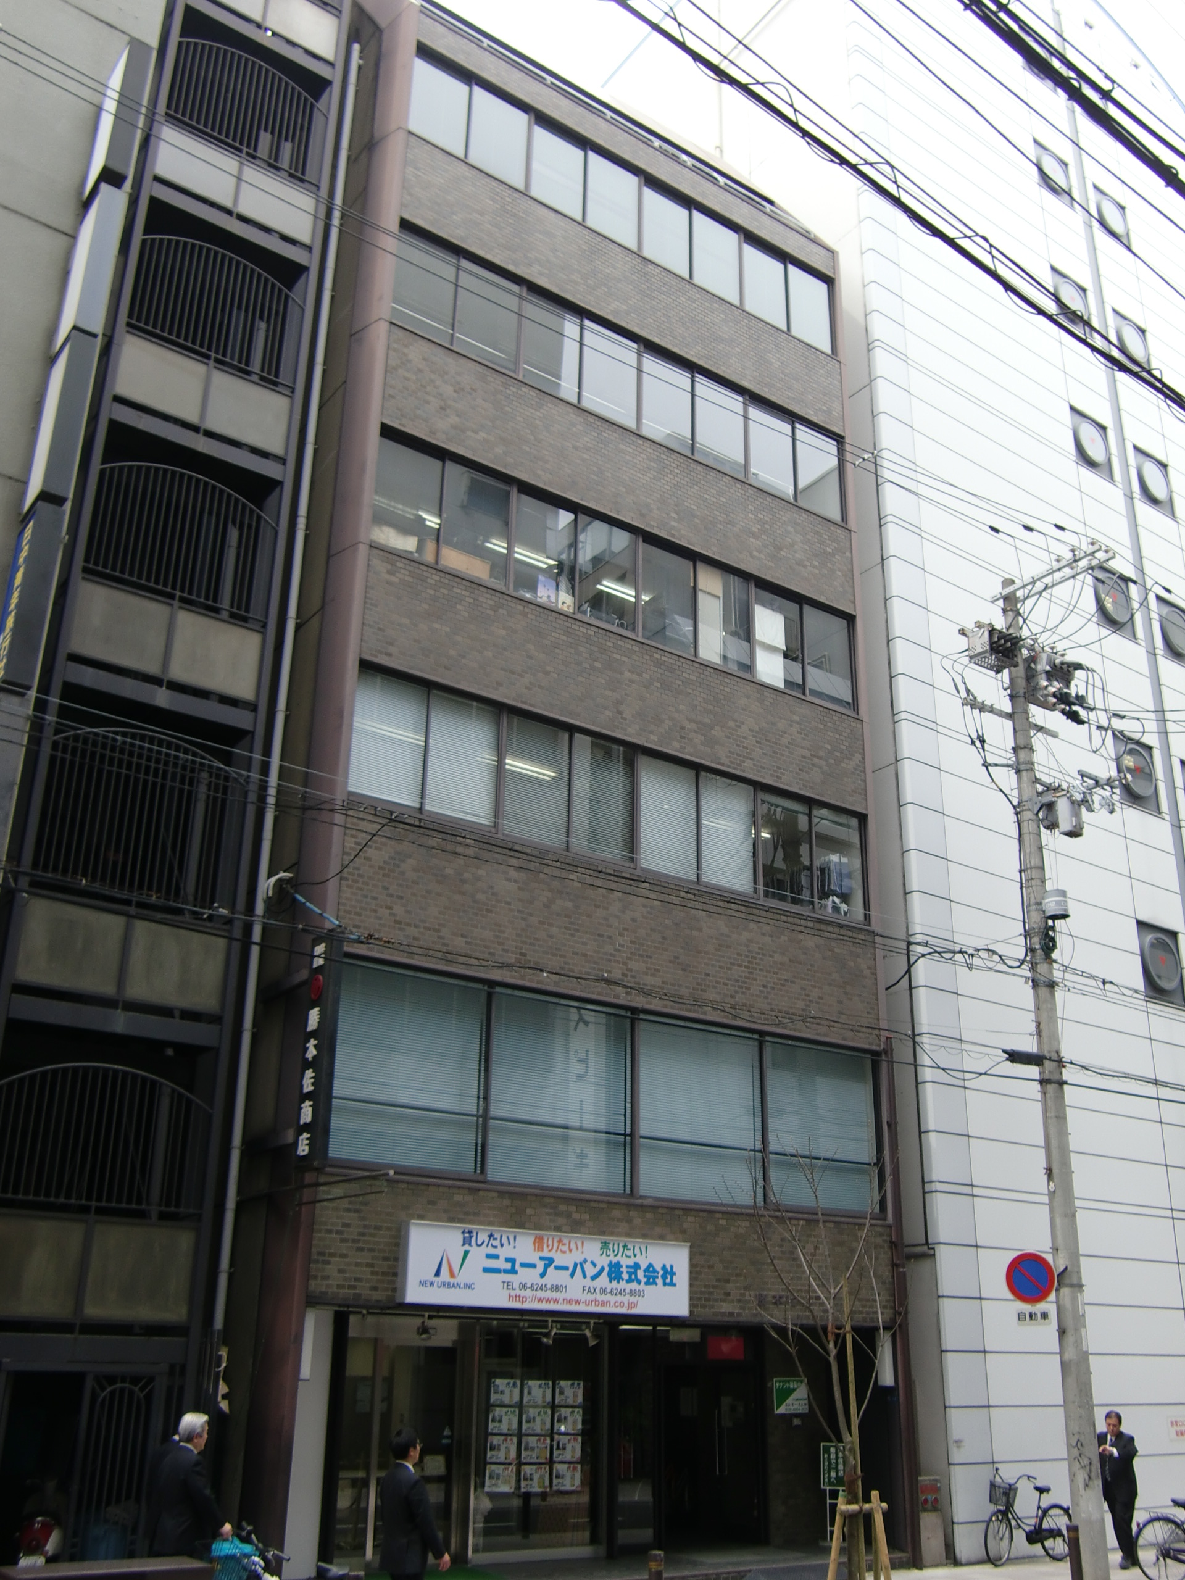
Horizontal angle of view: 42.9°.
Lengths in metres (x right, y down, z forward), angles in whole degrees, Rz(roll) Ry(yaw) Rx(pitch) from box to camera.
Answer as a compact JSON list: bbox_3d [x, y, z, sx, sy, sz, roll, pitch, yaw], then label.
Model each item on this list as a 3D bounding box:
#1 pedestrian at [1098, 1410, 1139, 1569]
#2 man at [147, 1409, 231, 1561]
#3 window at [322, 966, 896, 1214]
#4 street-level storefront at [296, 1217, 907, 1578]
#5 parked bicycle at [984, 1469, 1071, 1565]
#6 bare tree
[{"bbox_3d":[6.364,8.458,18.250,0.500,1.710,0.380,-12,-25,30],"label":"pedestrian"},{"bbox_3d":[-2.948,5.389,10.950,0.500,1.670,0.500,17,-27,-35],"label":"man"},{"bbox_3d":[0.523,3.582,17.195,7.800,2.100,0.160,16,-26,-33],"label":"window"},{"bbox_3d":[0.388,6.493,16.104,7.800,3.550,0.700,16,-26,-33],"label":"street-level storefront"},{"bbox_3d":[5.349,8.778,18.230,1.680,1.060,0.550,17,-27,-34],"label":"parked bicycle"},{"bbox_3d":[2.074,5.231,13.400,1.150,4.000,1.100,1,-22,0],"label":"bare tree"}]

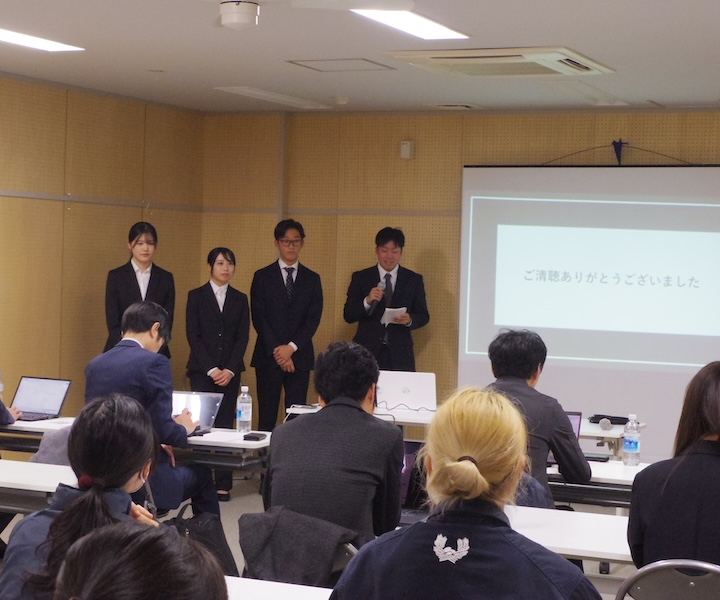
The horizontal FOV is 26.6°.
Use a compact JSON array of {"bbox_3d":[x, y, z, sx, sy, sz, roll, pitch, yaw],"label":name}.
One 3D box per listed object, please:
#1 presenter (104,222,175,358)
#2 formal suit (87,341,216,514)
[{"bbox_3d":[-1.397,0.362,9.662,0.440,1.704,0.320,2,2,-9],"label":"presenter"},{"bbox_3d":[-0.895,0.706,6.636,0.490,1.060,0.720,3,2,32],"label":"formal suit"}]

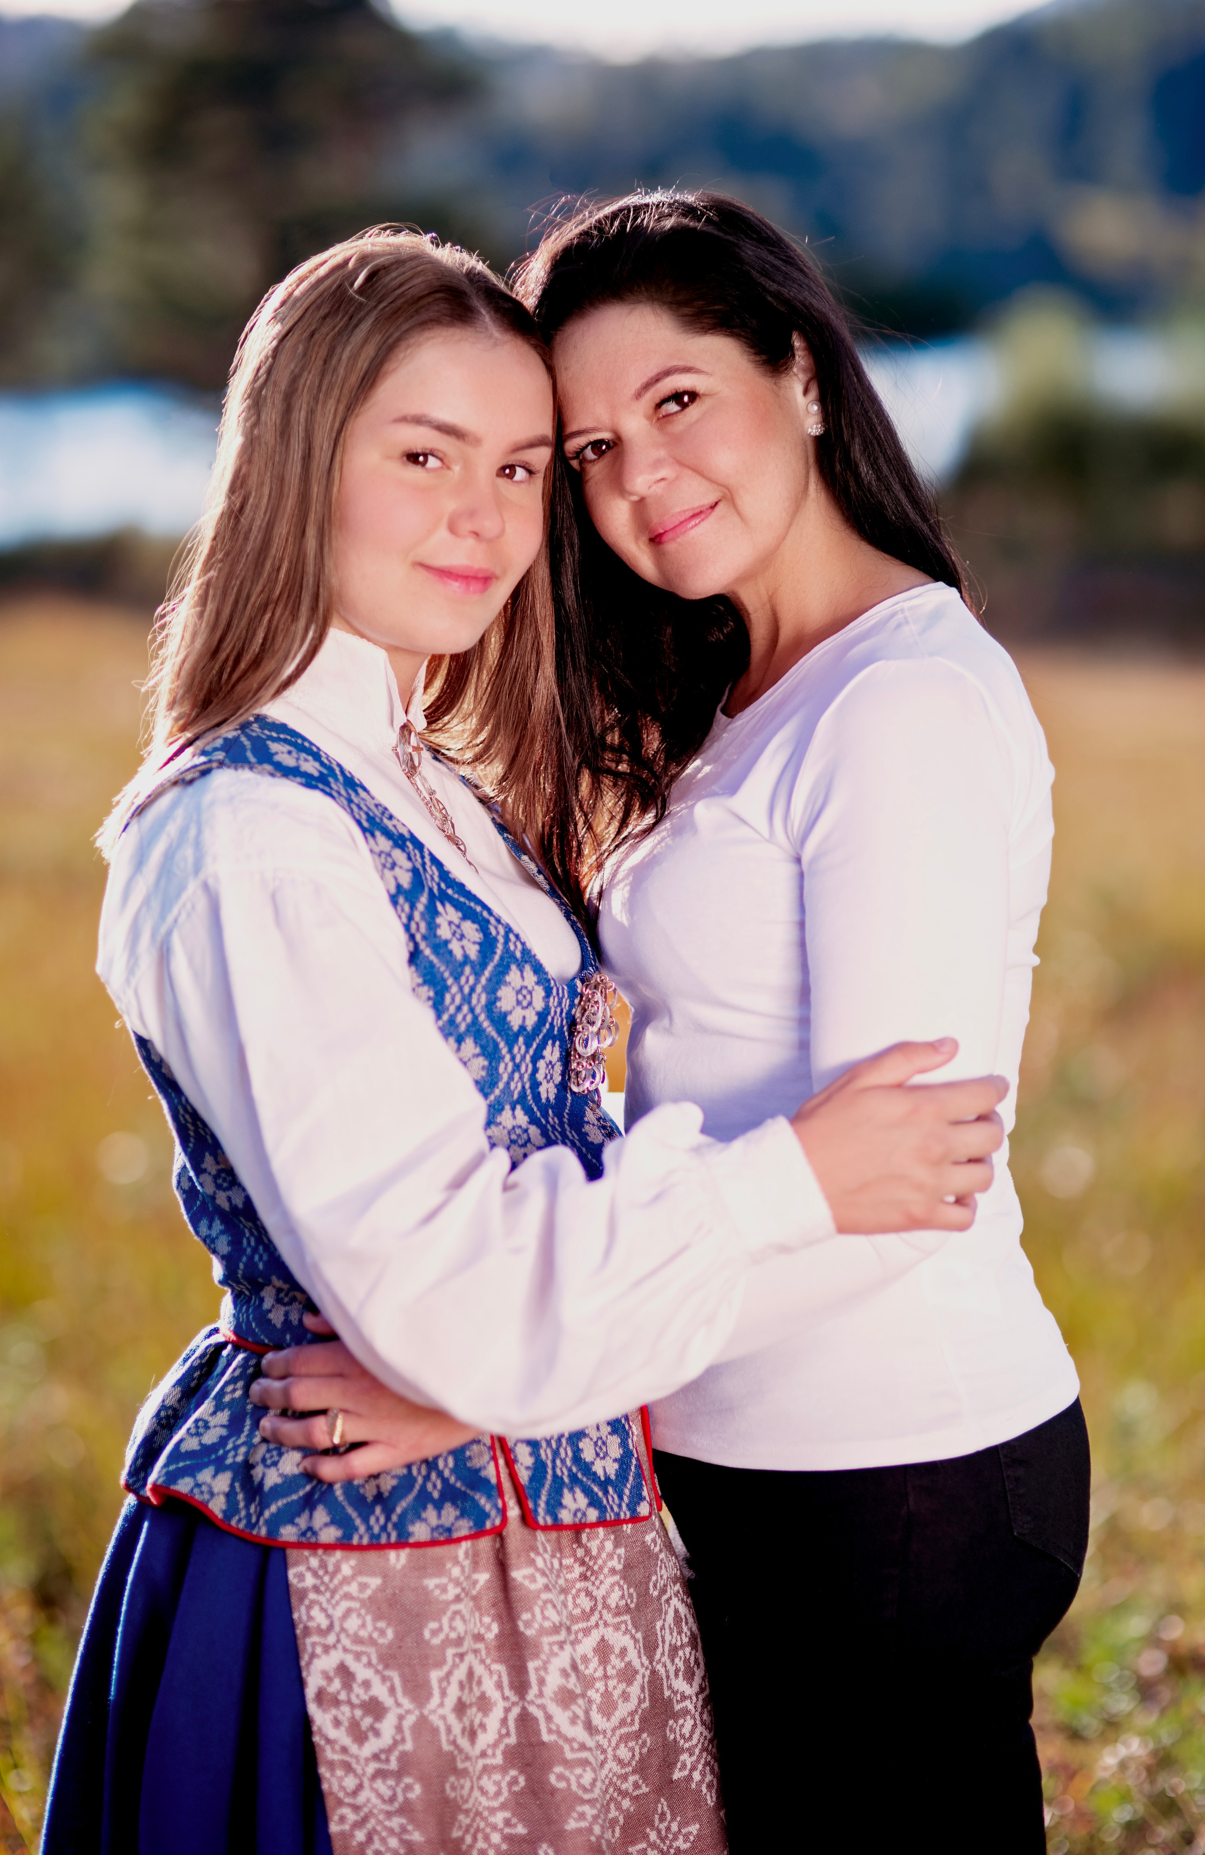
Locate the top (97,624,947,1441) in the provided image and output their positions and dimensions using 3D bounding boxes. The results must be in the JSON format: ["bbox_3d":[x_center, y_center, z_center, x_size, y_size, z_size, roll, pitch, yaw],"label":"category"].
[{"bbox_3d":[-0.045,0.058,2.570,0.430,0.470,0.460,5,9,37],"label":"top"}]

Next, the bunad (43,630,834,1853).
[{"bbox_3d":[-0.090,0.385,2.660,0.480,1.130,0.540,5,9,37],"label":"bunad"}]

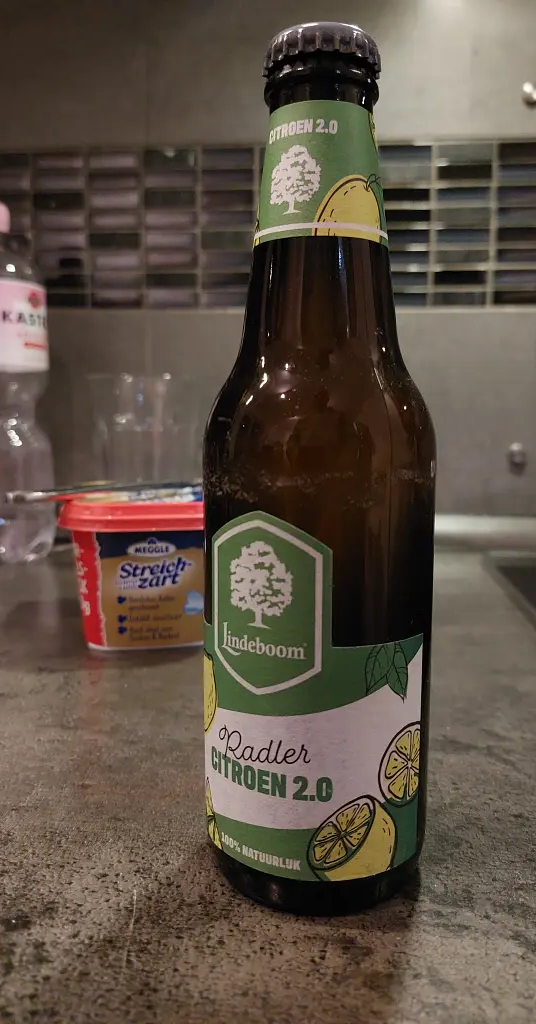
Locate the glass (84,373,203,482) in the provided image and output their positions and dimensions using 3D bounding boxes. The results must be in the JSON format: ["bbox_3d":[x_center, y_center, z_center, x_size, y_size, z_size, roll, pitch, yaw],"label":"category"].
[{"bbox_3d":[-0.090,-0.025,0.534,0.086,0.147,0.086,-1,8,-9],"label":"glass"}]

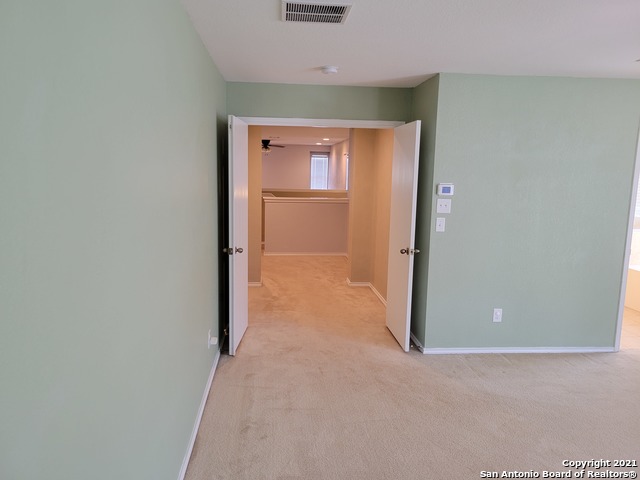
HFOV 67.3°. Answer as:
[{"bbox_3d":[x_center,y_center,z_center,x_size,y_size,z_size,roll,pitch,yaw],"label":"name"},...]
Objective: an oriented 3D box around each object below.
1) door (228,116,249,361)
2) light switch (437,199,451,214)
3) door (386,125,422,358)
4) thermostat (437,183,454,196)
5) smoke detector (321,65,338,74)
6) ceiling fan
[{"bbox_3d":[-0.737,-0.057,4.404,0.040,2.030,0.730,1,8,1],"label":"door"},{"bbox_3d":[1.066,-0.287,4.124,0.116,0.117,0.012,0,8,-5],"label":"light switch"},{"bbox_3d":[0.773,-0.048,4.544,0.040,2.030,0.730,0,8,-6],"label":"door"},{"bbox_3d":[1.073,-0.425,4.096,0.130,0.090,0.030,0,8,-5],"label":"thermostat"},{"bbox_3d":[0.076,-1.365,3.861,0.130,0.042,0.130,0,8,-5],"label":"smoke detector"},{"bbox_3d":[-1.475,-2.577,13.246,1.280,0.360,1.280,0,8,-5],"label":"ceiling fan"}]

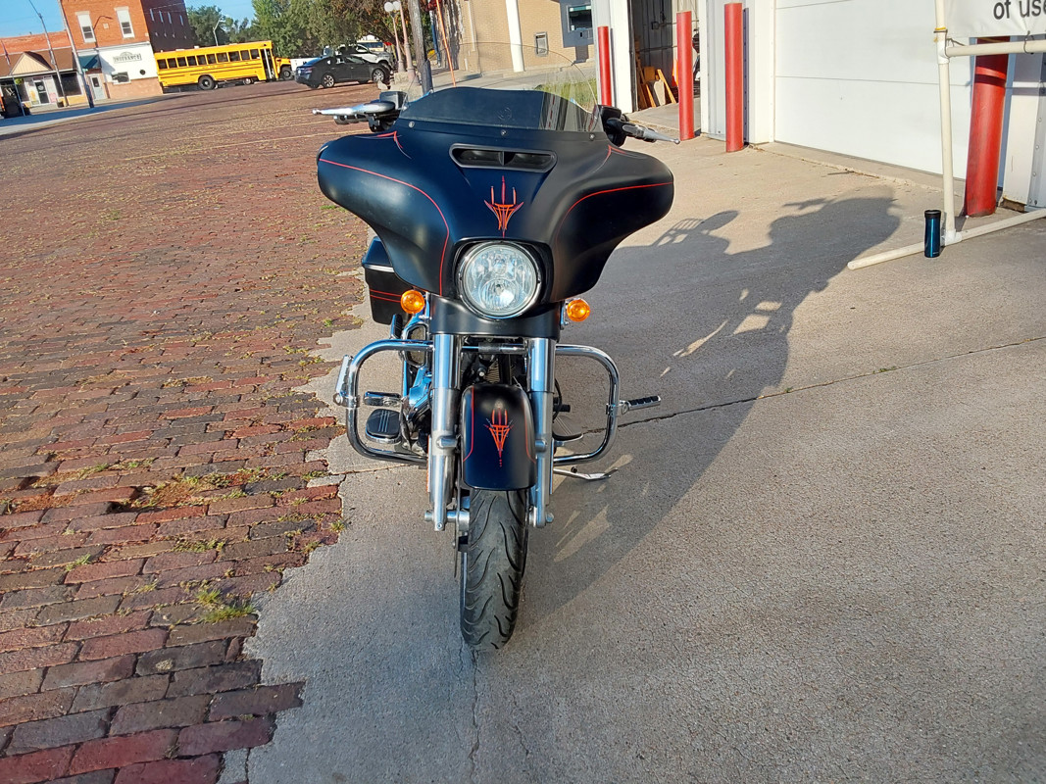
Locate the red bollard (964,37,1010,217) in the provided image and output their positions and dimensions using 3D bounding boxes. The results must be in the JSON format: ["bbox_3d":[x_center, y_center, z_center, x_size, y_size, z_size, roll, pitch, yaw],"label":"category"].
[{"bbox_3d":[2.753,-1.731,4.960,0.170,1.360,0.170,-9,23,-7],"label":"red bollard"}]

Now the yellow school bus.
[{"bbox_3d":[-22.842,-25.088,65.172,9.800,2.950,2.440,-10,23,-9],"label":"yellow school bus"}]

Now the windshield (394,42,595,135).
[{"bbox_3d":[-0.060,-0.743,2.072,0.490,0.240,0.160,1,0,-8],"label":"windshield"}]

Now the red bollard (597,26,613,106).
[{"bbox_3d":[1.279,-4.949,13.140,0.170,1.360,0.170,-9,23,-7],"label":"red bollard"}]

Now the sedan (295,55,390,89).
[{"bbox_3d":[-9.113,-16.307,42.941,4.870,1.470,1.830,-21,26,-35],"label":"sedan"}]

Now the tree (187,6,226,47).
[{"bbox_3d":[-39.382,-43.285,106.908,6.500,10.000,6.500,-7,22,0],"label":"tree"}]

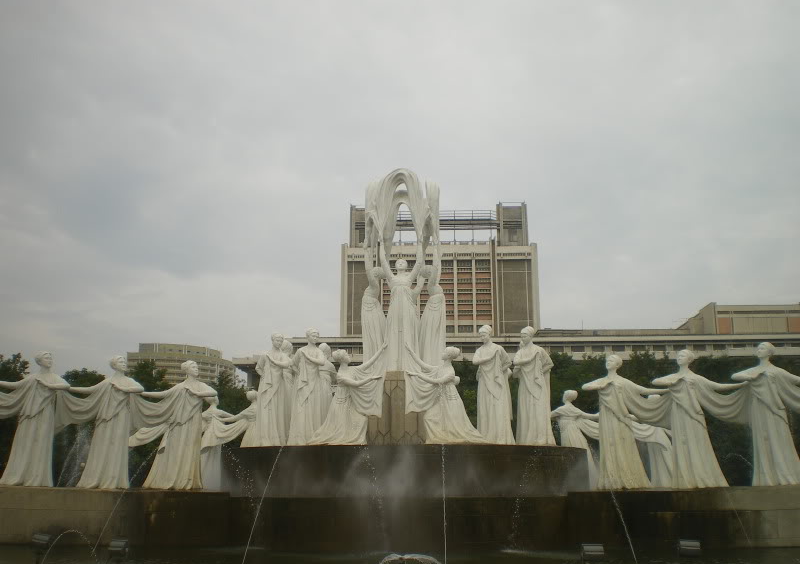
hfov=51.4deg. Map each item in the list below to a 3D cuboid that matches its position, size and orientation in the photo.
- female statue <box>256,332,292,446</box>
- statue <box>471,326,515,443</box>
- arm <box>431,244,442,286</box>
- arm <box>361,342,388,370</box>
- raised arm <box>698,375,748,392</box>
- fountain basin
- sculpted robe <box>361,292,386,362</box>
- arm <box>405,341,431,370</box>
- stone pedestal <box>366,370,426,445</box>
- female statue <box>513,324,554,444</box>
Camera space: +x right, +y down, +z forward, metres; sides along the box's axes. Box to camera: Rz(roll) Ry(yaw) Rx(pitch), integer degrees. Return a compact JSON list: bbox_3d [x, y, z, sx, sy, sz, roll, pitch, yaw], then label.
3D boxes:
[{"bbox_3d":[-3.487,2.972,22.936,1.000,3.200,0.900,4,-14,-17],"label":"female statue"},{"bbox_3d":[2.446,2.694,21.769,1.000,3.200,0.900,-6,-15,24],"label":"statue"},{"bbox_3d":[1.145,-0.515,25.755,0.280,1.350,0.260,11,-18,-36],"label":"arm"},{"bbox_3d":[-0.702,2.069,23.085,0.758,0.713,0.450,0,-14,0],"label":"arm"},{"bbox_3d":[7.792,2.444,20.040,1.192,0.360,0.320,-7,-16,26],"label":"raised arm"},{"bbox_3d":[0.153,5.866,25.536,10.980,1.222,10.980,0,-13,0],"label":"fountain basin"},{"bbox_3d":[-0.832,1.594,26.399,0.637,2.373,0.750,-5,-15,19],"label":"sculpted robe"},{"bbox_3d":[0.477,2.029,22.677,0.250,0.937,0.220,-40,-11,-10],"label":"arm"},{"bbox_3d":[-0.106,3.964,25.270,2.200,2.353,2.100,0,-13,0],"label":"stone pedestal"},{"bbox_3d":[3.680,2.886,22.778,0.799,3.231,0.900,-5,-15,19],"label":"female statue"}]

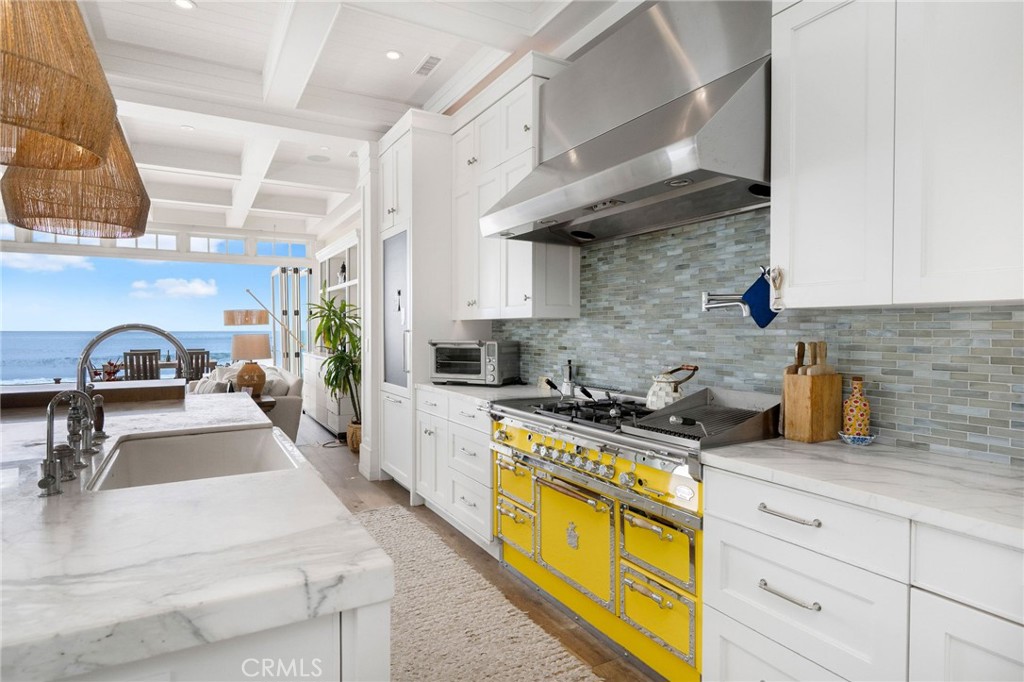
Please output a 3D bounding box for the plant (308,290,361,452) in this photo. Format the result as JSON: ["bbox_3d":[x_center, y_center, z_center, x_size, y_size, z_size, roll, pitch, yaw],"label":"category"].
[{"bbox_3d":[-1.908,0.302,6.080,0.750,1.820,0.750,-1,1,-30],"label":"plant"}]

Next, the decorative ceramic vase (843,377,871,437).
[{"bbox_3d":[1.238,0.241,1.940,0.080,0.222,0.080,-1,1,-30],"label":"decorative ceramic vase"}]

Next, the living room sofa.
[{"bbox_3d":[-3.433,0.765,6.784,1.050,0.869,2.250,-1,1,-30],"label":"living room sofa"}]

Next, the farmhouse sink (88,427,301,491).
[{"bbox_3d":[-1.046,0.520,1.860,0.575,0.255,0.870,-1,1,-30],"label":"farmhouse sink"}]

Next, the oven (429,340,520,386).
[{"bbox_3d":[-0.267,0.173,3.959,0.530,0.322,0.400,0,1,25],"label":"oven"}]

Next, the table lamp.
[{"bbox_3d":[-2.706,0.252,5.600,0.380,0.675,0.380,-1,1,-30],"label":"table lamp"}]

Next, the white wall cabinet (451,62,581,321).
[{"bbox_3d":[-0.017,-0.871,3.814,0.355,1.442,1.156,-1,1,-30],"label":"white wall cabinet"}]

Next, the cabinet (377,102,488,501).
[{"bbox_3d":[-0.660,-0.251,4.583,0.695,2.979,0.804,-1,1,-30],"label":"cabinet"}]

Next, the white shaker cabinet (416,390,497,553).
[{"bbox_3d":[-0.140,0.800,3.742,0.660,0.907,1.206,-1,1,-30],"label":"white shaker cabinet"}]

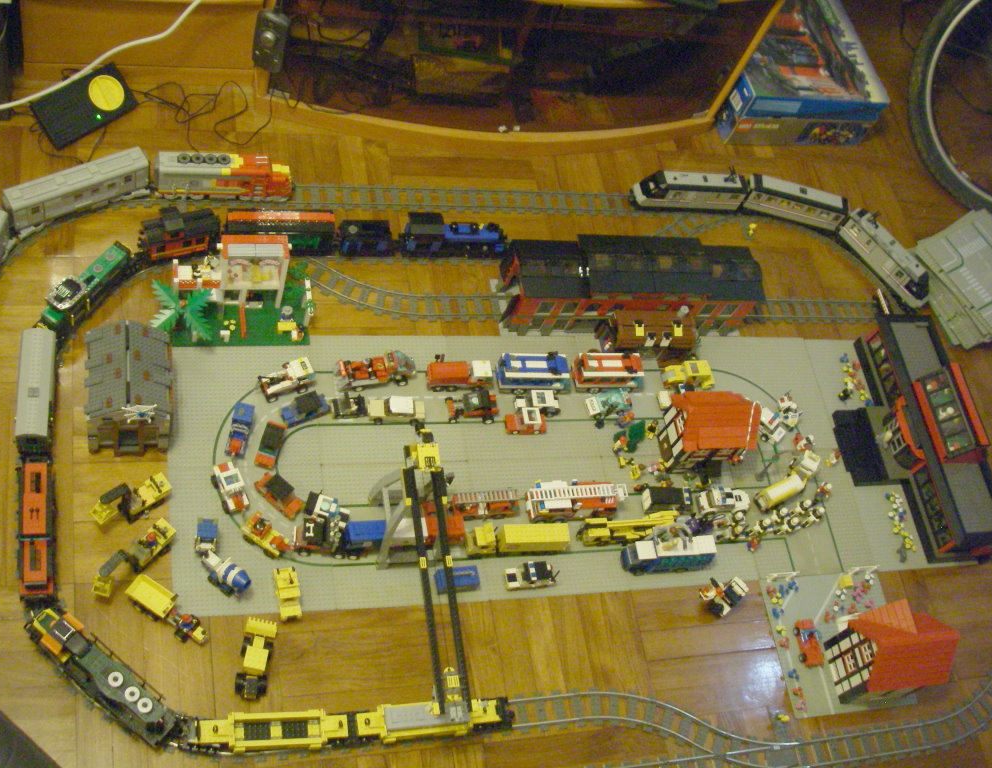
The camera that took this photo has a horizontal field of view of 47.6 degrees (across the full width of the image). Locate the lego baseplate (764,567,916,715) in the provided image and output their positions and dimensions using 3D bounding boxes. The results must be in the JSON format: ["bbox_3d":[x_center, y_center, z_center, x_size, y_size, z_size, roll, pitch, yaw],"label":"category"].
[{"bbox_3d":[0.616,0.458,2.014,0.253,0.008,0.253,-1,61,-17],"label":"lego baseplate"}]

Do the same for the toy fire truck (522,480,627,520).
[{"bbox_3d":[0.143,0.206,1.982,0.174,0.062,0.052,-1,61,-17],"label":"toy fire truck"}]

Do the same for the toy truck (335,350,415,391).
[{"bbox_3d":[-0.217,-0.024,2.011,0.136,0.050,0.046,-5,63,-20],"label":"toy truck"}]

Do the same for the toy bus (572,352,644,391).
[{"bbox_3d":[0.218,-0.024,2.141,0.132,0.056,0.051,-1,61,-17],"label":"toy bus"}]

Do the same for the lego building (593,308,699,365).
[{"bbox_3d":[0.291,-0.092,2.167,0.162,0.115,0.082,-1,61,-17],"label":"lego building"}]

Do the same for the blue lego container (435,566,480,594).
[{"bbox_3d":[-0.062,0.327,1.871,0.070,0.026,0.034,-2,62,-18],"label":"blue lego container"}]

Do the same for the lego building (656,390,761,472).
[{"bbox_3d":[0.398,0.079,2.085,0.154,0.142,0.128,-1,61,-17],"label":"lego building"}]

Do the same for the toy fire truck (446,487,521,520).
[{"bbox_3d":[-0.013,0.210,1.942,0.119,0.046,0.035,-1,61,-17],"label":"toy fire truck"}]

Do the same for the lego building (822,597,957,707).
[{"bbox_3d":[0.692,0.461,1.955,0.178,0.143,0.148,-1,61,-17],"label":"lego building"}]

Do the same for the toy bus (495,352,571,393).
[{"bbox_3d":[0.075,-0.023,2.096,0.134,0.056,0.051,-1,61,-17],"label":"toy bus"}]

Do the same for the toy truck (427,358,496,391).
[{"bbox_3d":[-0.065,-0.016,2.057,0.117,0.044,0.036,-1,61,-17],"label":"toy truck"}]

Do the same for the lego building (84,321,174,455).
[{"bbox_3d":[-0.594,0.009,1.811,0.133,0.162,0.160,-1,61,-17],"label":"lego building"}]

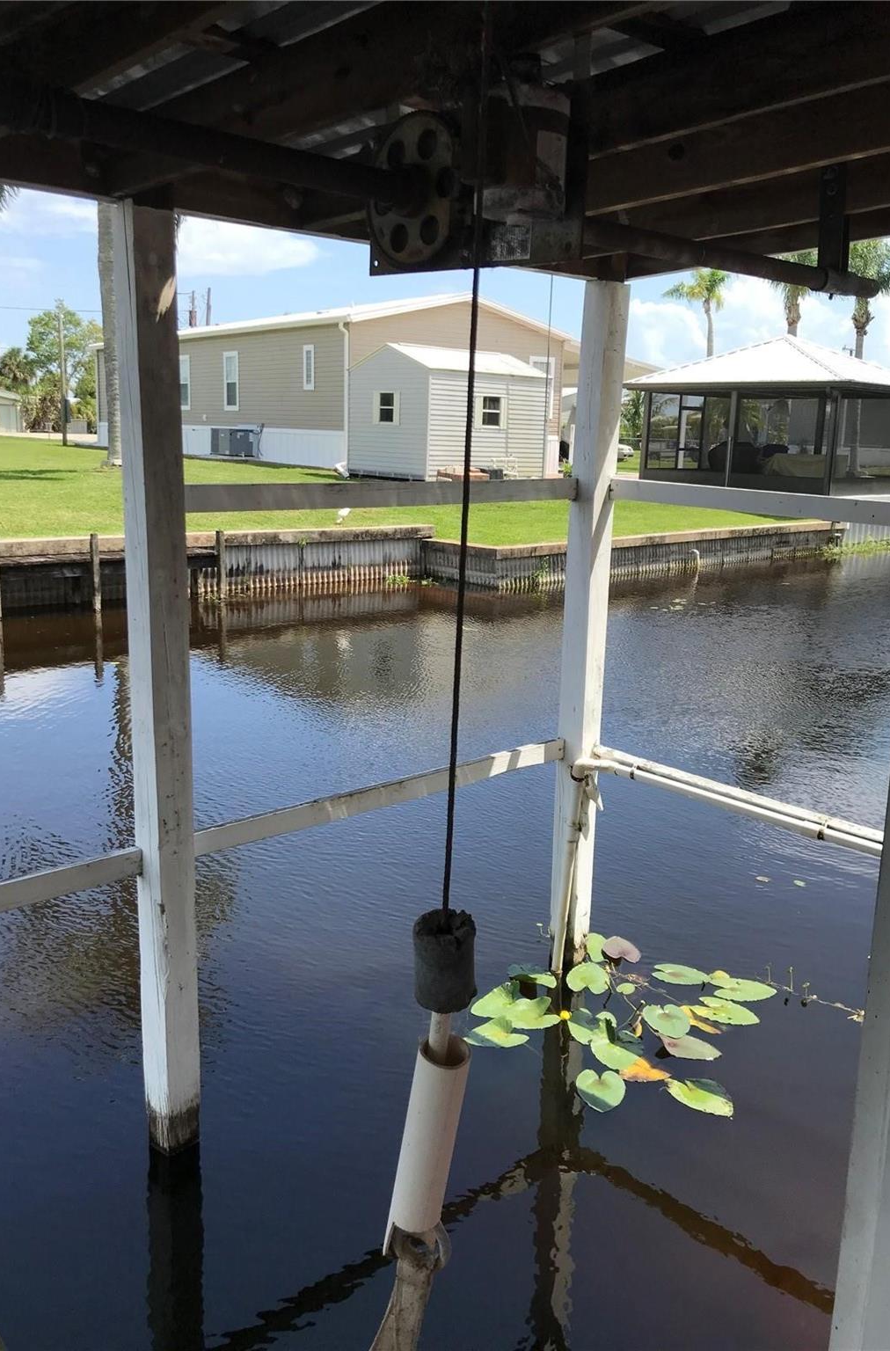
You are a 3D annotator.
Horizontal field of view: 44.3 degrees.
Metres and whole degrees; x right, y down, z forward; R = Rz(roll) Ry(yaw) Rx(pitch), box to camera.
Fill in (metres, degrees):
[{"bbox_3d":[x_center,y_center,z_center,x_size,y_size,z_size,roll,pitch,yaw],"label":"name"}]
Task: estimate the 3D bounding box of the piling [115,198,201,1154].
[{"bbox_3d":[-0.959,0.139,3.696,0.140,3.230,0.140,-10,17,-41],"label":"piling"}]

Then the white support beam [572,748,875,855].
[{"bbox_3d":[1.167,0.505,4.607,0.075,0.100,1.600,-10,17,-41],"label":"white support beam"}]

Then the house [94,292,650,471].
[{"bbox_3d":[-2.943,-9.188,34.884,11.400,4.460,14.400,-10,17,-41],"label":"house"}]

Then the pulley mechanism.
[{"bbox_3d":[-0.043,-0.967,2.121,0.280,0.320,0.630,-10,17,-41],"label":"pulley mechanism"}]

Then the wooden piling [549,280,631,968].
[{"bbox_3d":[0.667,-0.131,5.181,0.140,3.280,0.140,-10,17,-41],"label":"wooden piling"}]

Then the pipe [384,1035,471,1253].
[{"bbox_3d":[-0.022,0.597,1.345,0.060,0.325,0.060,8,20,-3],"label":"pipe"}]

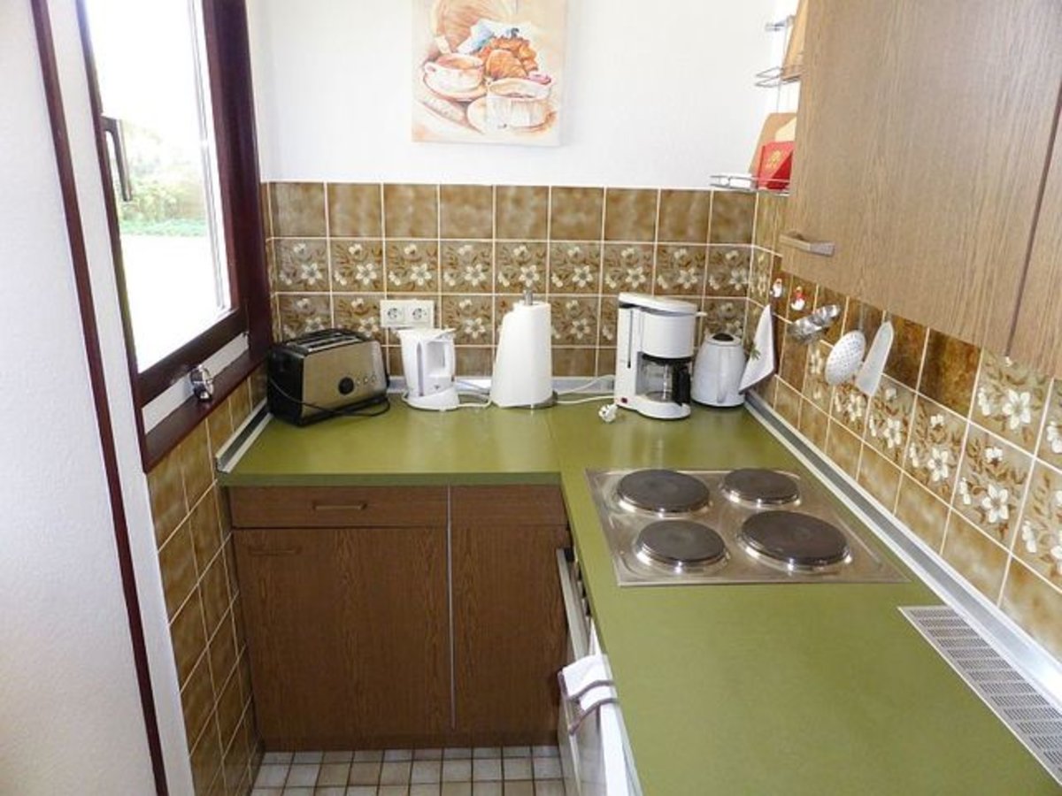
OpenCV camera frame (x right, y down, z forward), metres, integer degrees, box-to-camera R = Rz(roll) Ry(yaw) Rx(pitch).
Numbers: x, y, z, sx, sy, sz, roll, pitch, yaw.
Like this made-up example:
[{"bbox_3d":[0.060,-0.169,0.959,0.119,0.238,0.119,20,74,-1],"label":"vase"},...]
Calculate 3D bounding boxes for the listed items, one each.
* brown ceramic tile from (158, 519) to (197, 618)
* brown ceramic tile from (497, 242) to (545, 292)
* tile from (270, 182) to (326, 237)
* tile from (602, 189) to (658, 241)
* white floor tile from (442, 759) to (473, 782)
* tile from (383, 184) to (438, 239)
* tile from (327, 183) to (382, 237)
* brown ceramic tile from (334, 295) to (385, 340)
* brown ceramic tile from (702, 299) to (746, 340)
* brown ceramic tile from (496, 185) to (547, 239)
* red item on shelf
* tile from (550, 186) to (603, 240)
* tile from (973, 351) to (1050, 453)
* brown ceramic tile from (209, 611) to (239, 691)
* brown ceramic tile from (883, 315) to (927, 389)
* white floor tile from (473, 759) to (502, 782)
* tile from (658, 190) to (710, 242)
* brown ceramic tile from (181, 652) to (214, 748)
[{"bbox_3d":[-0.664,0.320,1.383,0.010,0.150,0.143,0,18,-4],"label":"brown ceramic tile"},{"bbox_3d":[-0.027,-0.365,2.077,0.149,0.149,0.010,0,18,-4],"label":"brown ceramic tile"},{"bbox_3d":[-0.628,-0.509,1.998,0.150,0.150,0.010,0,18,-4],"label":"tile"},{"bbox_3d":[0.278,-0.507,2.049,0.149,0.149,0.010,0,18,-3],"label":"tile"},{"bbox_3d":[-0.188,0.956,1.877,0.074,0.010,0.074,0,18,-4],"label":"white floor tile"},{"bbox_3d":[-0.326,-0.508,2.012,0.149,0.149,0.010,0,18,-4],"label":"tile"},{"bbox_3d":[-0.480,-0.511,2.013,0.149,0.147,0.012,0,18,-3],"label":"tile"},{"bbox_3d":[-0.486,-0.224,2.107,0.149,0.149,0.012,0,18,-3],"label":"brown ceramic tile"},{"bbox_3d":[0.563,-0.219,2.165,0.129,0.149,0.010,0,18,-4],"label":"brown ceramic tile"},{"bbox_3d":[-0.025,-0.510,2.040,0.149,0.147,0.012,0,18,-3],"label":"brown ceramic tile"},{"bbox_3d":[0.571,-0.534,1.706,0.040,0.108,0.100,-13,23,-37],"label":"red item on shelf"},{"bbox_3d":[0.128,-0.510,2.045,0.150,0.150,0.010,0,18,-4],"label":"tile"},{"bbox_3d":[0.695,-0.012,1.056,0.010,0.150,0.150,0,18,-4],"label":"tile"},{"bbox_3d":[-0.687,0.565,1.633,0.010,0.149,0.149,0,18,-4],"label":"brown ceramic tile"},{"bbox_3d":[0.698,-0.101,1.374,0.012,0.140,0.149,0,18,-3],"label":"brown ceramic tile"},{"bbox_3d":[-0.111,0.950,1.870,0.073,0.010,0.073,0,18,-3],"label":"white floor tile"},{"bbox_3d":[0.431,-0.508,2.066,0.150,0.150,0.010,0,18,-4],"label":"tile"},{"bbox_3d":[-0.668,0.603,1.482,0.010,0.150,0.143,0,18,-4],"label":"brown ceramic tile"}]

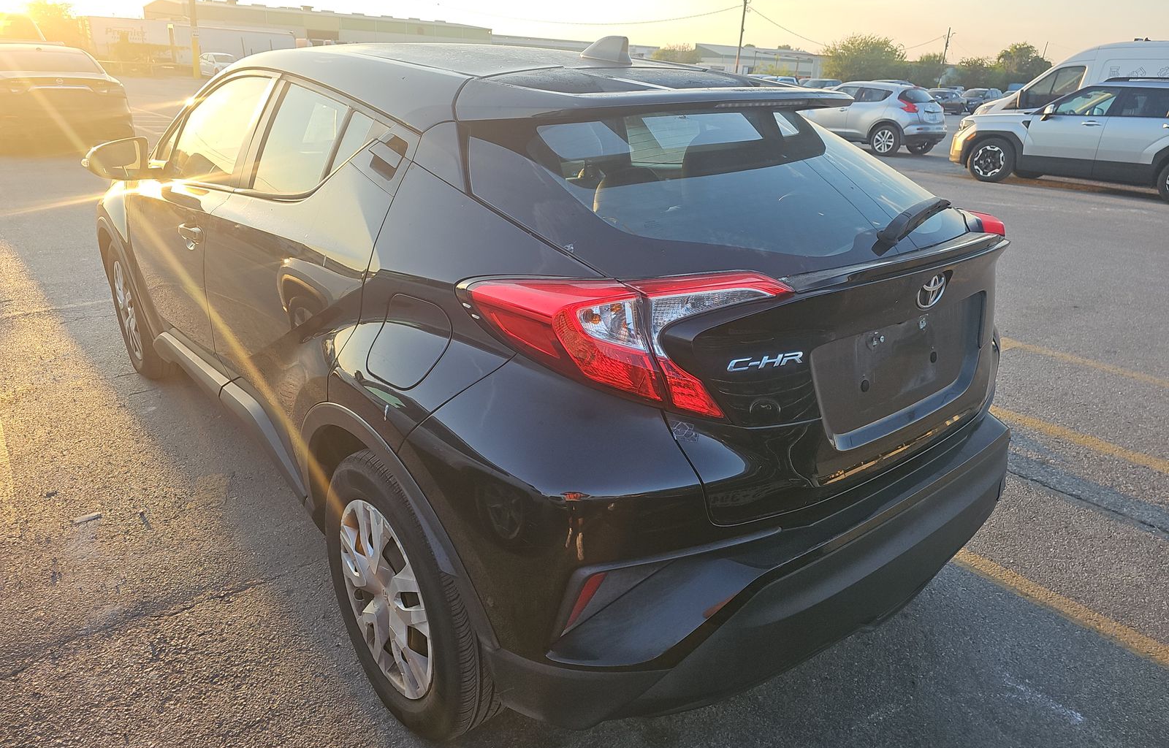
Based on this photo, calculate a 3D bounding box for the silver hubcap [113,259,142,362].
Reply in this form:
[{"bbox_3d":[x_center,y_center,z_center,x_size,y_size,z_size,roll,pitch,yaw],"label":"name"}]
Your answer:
[{"bbox_3d":[-2.137,-0.297,3.634,0.070,0.455,0.455,-15,27,-37],"label":"silver hubcap"}]

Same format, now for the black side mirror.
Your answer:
[{"bbox_3d":[-1.695,-0.783,2.824,0.230,0.155,0.140,-15,28,-37],"label":"black side mirror"}]

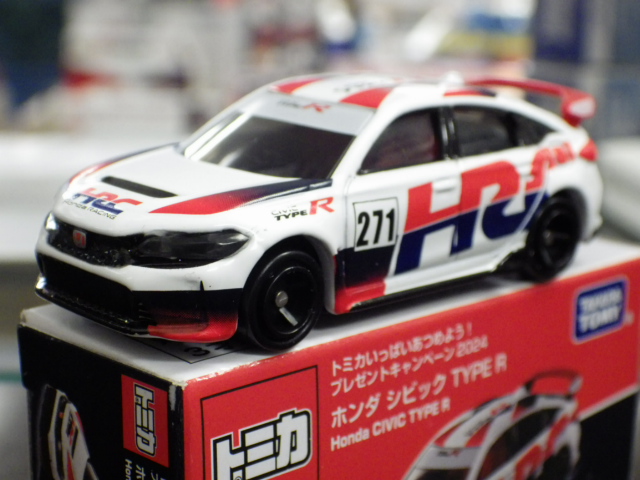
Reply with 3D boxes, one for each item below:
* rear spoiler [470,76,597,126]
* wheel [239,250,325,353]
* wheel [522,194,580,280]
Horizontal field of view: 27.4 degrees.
[{"bbox_3d":[0.026,-0.018,0.172,0.006,0.005,0.021,-11,17,-41],"label":"rear spoiler"},{"bbox_3d":[-0.005,0.006,0.132,0.010,0.010,0.004,-11,17,-41],"label":"wheel"},{"bbox_3d":[0.027,0.000,0.160,0.010,0.010,0.004,-11,17,-41],"label":"wheel"}]

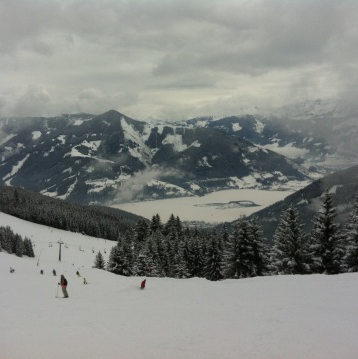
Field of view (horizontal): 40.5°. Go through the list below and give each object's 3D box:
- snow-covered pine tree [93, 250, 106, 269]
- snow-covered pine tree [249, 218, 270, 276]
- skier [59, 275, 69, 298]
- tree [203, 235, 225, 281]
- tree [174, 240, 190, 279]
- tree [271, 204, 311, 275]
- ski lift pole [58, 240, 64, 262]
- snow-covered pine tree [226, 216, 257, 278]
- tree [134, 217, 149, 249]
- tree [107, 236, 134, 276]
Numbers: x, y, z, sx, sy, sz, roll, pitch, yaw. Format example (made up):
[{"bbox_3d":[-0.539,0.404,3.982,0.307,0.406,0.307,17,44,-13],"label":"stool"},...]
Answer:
[{"bbox_3d":[-21.268,21.474,129.696,3.200,4.821,3.200,0,7,0],"label":"snow-covered pine tree"},{"bbox_3d":[12.289,10.613,75.417,3.600,9.260,3.600,0,7,0],"label":"snow-covered pine tree"},{"bbox_3d":[-8.491,7.934,35.887,0.780,1.789,0.600,2,7,13],"label":"skier"},{"bbox_3d":[5.458,12.015,74.541,3.400,7.278,3.400,0,7,0],"label":"tree"},{"bbox_3d":[0.400,12.660,77.585,2.700,6.589,2.700,0,7,0],"label":"tree"},{"bbox_3d":[16.555,8.913,71.340,5.500,10.475,5.500,0,7,0],"label":"tree"},{"bbox_3d":[-64.584,39.259,264.224,3.600,12.319,1.600,5,9,37],"label":"ski lift pole"},{"bbox_3d":[9.537,10.333,73.393,4.800,9.633,4.800,0,7,0],"label":"snow-covered pine tree"},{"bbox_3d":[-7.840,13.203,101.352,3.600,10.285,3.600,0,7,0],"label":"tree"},{"bbox_3d":[-10.682,14.080,88.527,4.600,7.514,4.600,0,7,0],"label":"tree"}]

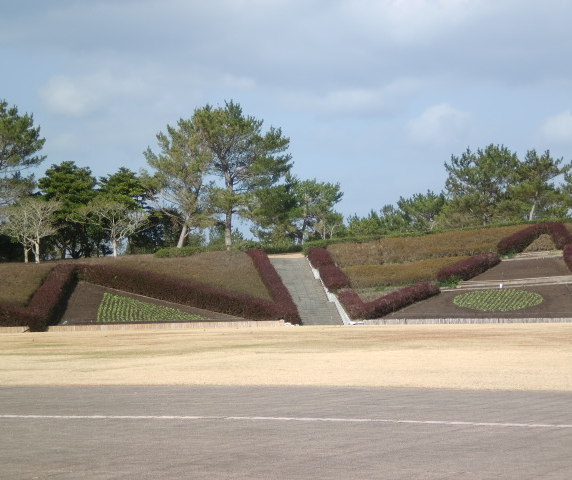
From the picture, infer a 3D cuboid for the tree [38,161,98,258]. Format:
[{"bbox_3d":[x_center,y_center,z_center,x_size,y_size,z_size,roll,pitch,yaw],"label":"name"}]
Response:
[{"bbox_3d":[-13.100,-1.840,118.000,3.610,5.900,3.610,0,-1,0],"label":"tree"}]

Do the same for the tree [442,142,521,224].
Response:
[{"bbox_3d":[12.600,-3.530,127.000,5.180,5.310,4.670,0,-1,0],"label":"tree"}]

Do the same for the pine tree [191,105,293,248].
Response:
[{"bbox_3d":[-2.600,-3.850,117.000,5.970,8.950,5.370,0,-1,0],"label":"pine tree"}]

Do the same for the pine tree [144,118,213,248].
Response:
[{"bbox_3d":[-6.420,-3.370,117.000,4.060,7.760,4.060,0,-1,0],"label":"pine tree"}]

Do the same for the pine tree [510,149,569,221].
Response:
[{"bbox_3d":[16.560,-3.590,128.000,3.790,4.770,3.600,0,-1,0],"label":"pine tree"}]

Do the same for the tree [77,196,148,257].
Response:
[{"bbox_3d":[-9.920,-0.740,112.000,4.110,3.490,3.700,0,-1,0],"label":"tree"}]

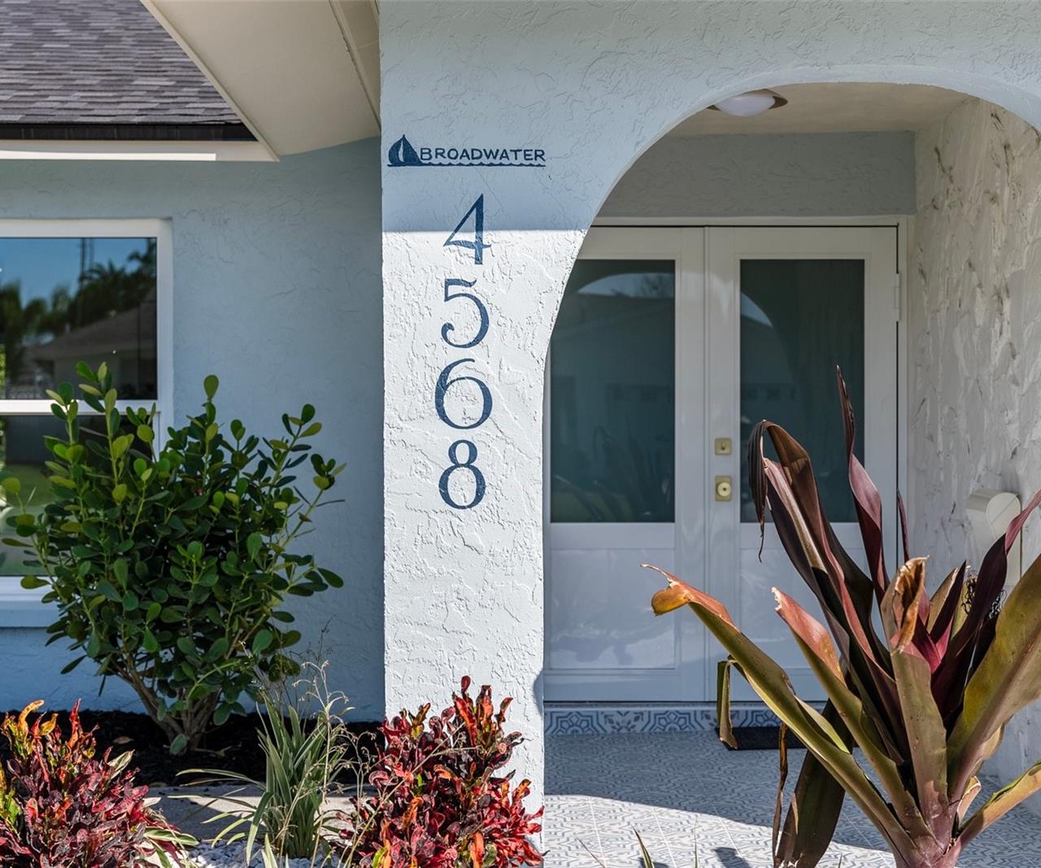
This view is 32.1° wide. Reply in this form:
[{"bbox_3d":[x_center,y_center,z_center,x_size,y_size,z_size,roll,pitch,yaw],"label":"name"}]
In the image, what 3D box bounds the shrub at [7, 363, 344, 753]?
[{"bbox_3d":[-1.325,0.475,6.950,1.280,1.490,1.180,0,1,-1],"label":"shrub"}]

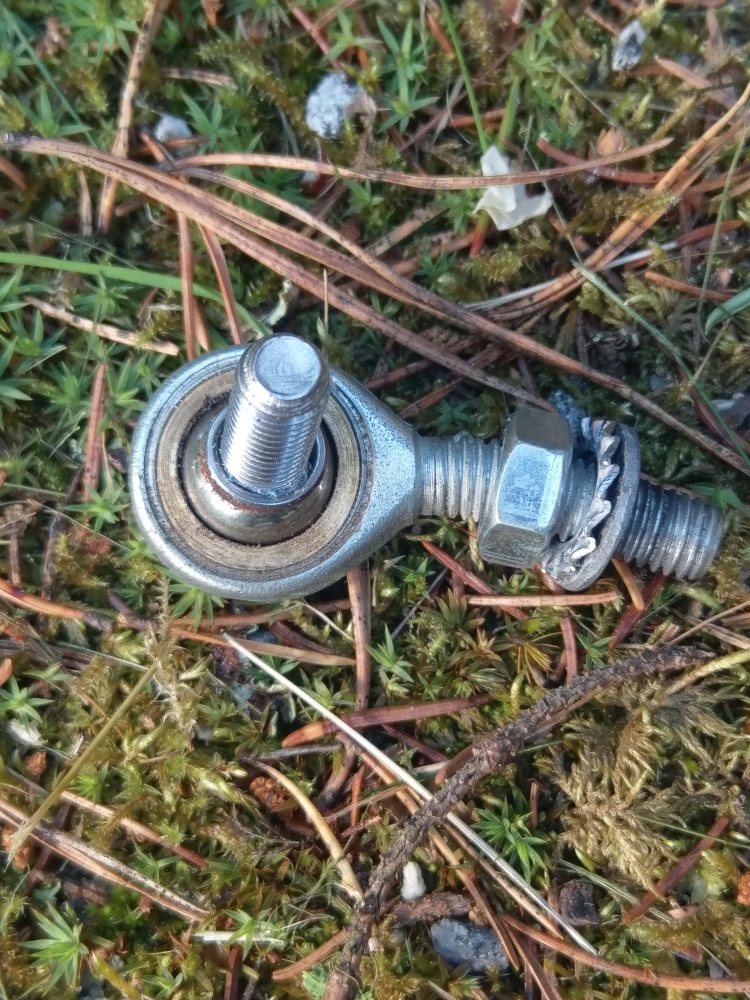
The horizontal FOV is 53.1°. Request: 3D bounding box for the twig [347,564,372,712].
[{"bbox_3d":[-0.001,0.011,0.060,0.002,0.001,0.012,-2,87,0],"label":"twig"}]

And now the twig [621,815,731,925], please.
[{"bbox_3d":[0.024,0.029,0.059,0.012,0.001,0.001,-44,88,-2],"label":"twig"}]

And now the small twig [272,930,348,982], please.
[{"bbox_3d":[-0.005,0.035,0.058,0.007,0.001,0.001,-28,87,-2],"label":"small twig"}]

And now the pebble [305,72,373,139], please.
[{"bbox_3d":[-0.003,-0.033,0.063,0.006,0.004,0.005,0,87,0],"label":"pebble"}]

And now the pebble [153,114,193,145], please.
[{"bbox_3d":[-0.017,-0.031,0.063,0.003,0.002,0.003,0,87,0],"label":"pebble"}]

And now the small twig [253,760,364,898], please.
[{"bbox_3d":[-0.005,0.026,0.059,0.002,0.001,0.013,-39,87,-2],"label":"small twig"}]

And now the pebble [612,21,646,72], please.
[{"bbox_3d":[0.021,-0.038,0.063,0.002,0.002,0.005,23,87,1],"label":"pebble"}]

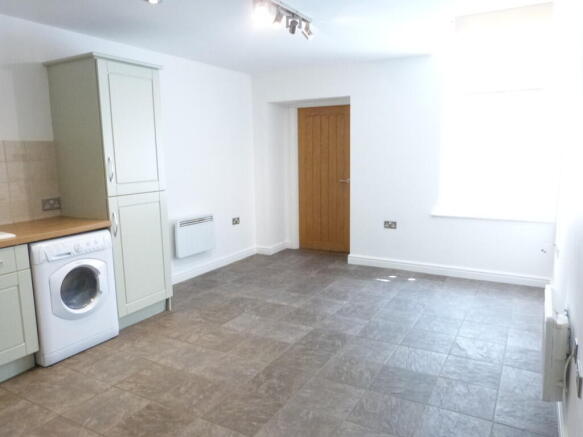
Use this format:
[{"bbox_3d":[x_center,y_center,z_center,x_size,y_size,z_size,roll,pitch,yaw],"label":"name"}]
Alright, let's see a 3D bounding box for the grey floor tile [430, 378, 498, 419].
[{"bbox_3d":[0.963,1.008,2.355,0.335,0.010,0.335,4,10,29],"label":"grey floor tile"}]

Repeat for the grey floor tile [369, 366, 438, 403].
[{"bbox_3d":[0.671,0.989,2.520,0.335,0.010,0.335,4,10,29],"label":"grey floor tile"}]

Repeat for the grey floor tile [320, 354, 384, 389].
[{"bbox_3d":[0.378,0.972,2.689,0.337,0.012,0.337,4,9,29],"label":"grey floor tile"}]

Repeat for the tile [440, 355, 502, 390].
[{"bbox_3d":[1.127,0.963,2.640,0.335,0.010,0.335,4,10,29],"label":"tile"}]

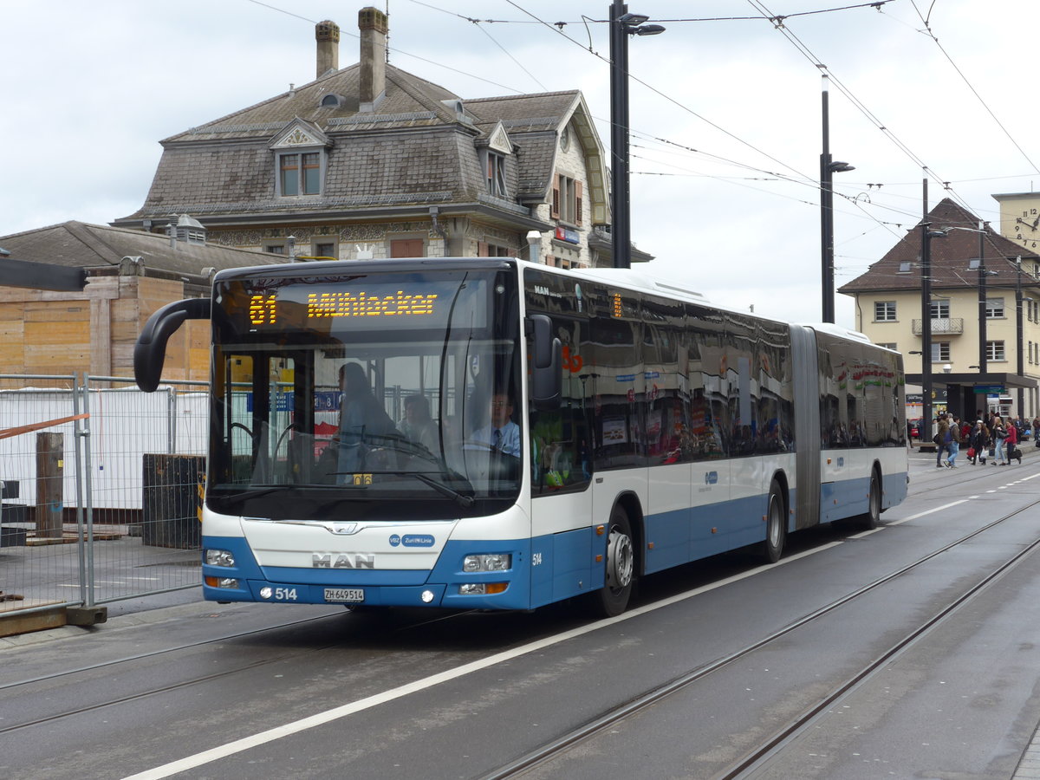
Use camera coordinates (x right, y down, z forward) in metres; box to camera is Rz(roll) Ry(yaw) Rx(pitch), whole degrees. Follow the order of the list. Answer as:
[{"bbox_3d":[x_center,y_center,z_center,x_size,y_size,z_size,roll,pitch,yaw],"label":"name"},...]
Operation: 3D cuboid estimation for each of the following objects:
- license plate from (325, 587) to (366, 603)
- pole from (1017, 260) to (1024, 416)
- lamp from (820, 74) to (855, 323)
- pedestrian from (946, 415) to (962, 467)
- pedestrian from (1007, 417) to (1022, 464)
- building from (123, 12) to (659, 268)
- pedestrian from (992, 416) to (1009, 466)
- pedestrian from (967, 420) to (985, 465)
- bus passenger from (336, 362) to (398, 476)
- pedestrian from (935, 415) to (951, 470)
[{"bbox_3d":[-1.232,1.442,13.069,0.300,0.081,0.012,0,-1,20],"label":"license plate"},{"bbox_3d":[34.083,-2.934,127.049,0.420,12.388,0.420,0,-1,20],"label":"pole"},{"bbox_3d":[10.323,-3.952,60.436,1.100,12.616,1.200,0,-1,20],"label":"lamp"},{"bbox_3d":[14.000,1.718,60.300,0.520,1.652,0.500,0,-1,-18],"label":"pedestrian"},{"bbox_3d":[16.893,1.743,63.700,0.500,1.618,0.500,0,-1,-18],"label":"pedestrian"},{"bbox_3d":[-4.359,-5.940,78.081,15.400,17.200,22.400,0,-1,20],"label":"building"},{"bbox_3d":[16.239,1.734,63.000,0.500,1.633,0.500,0,-1,-18],"label":"pedestrian"},{"bbox_3d":[15.325,1.778,62.500,0.450,1.492,0.520,1,-1,-38],"label":"pedestrian"},{"bbox_3d":[-1.243,0.638,14.789,0.420,1.710,0.500,0,-1,20],"label":"bus passenger"},{"bbox_3d":[13.836,1.662,61.000,0.500,1.745,0.520,0,-1,-18],"label":"pedestrian"}]

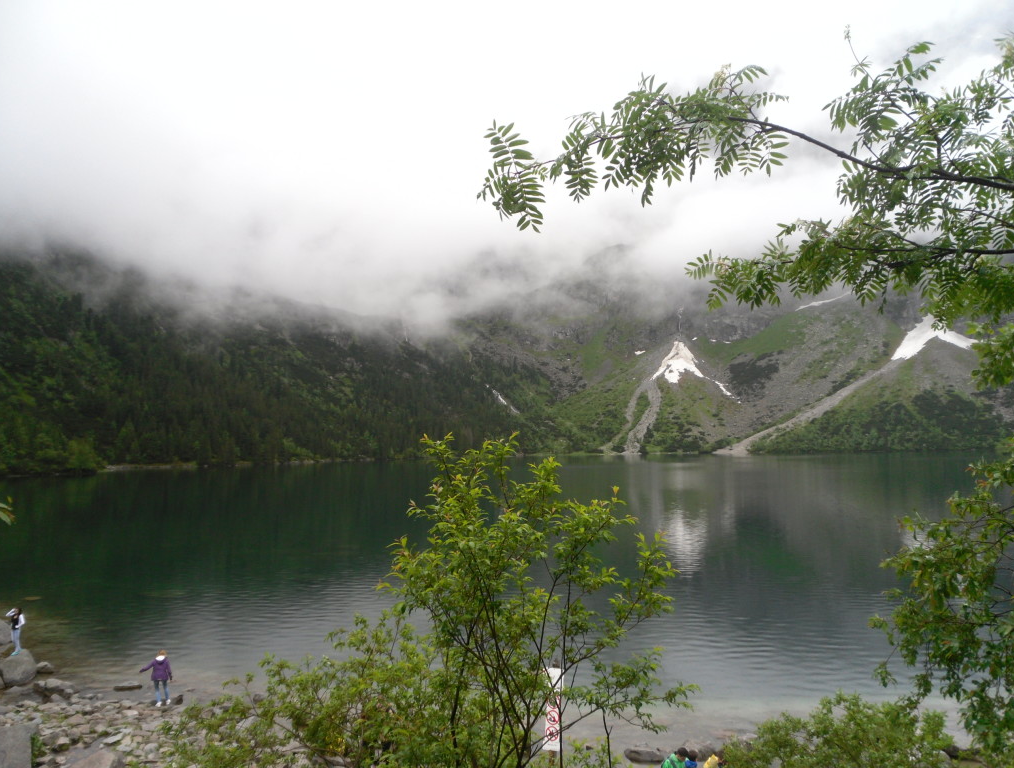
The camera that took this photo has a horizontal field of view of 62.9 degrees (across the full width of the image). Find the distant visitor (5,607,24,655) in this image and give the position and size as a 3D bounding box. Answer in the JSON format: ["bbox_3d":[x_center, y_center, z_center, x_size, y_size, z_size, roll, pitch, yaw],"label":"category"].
[{"bbox_3d":[-17.215,8.683,29.000,0.600,1.640,0.430,-1,-4,3],"label":"distant visitor"}]

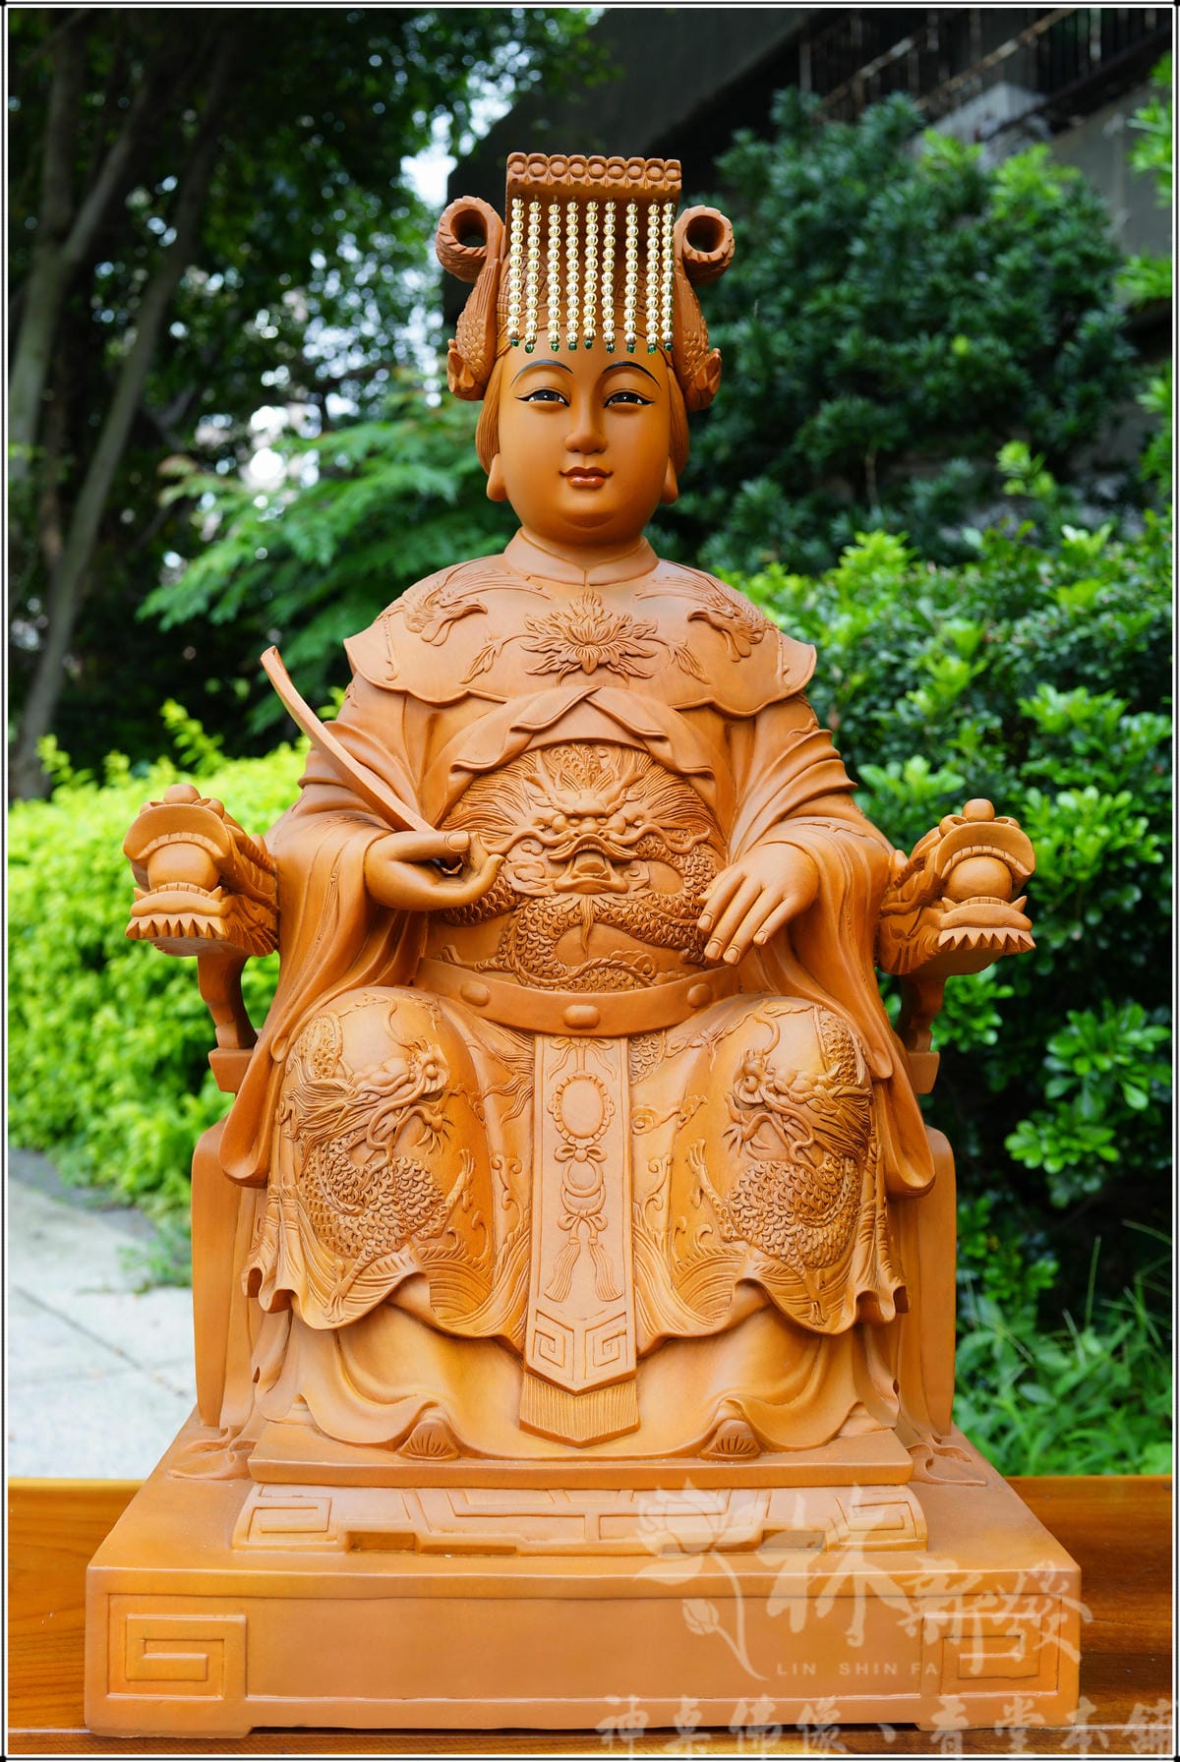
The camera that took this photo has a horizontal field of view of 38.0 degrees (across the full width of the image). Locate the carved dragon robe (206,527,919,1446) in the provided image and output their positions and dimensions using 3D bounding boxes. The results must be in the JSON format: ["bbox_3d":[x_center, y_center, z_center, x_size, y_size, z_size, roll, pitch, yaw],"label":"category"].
[{"bbox_3d":[-0.009,0.050,1.110,0.450,0.565,0.265,0,-3,-3],"label":"carved dragon robe"}]

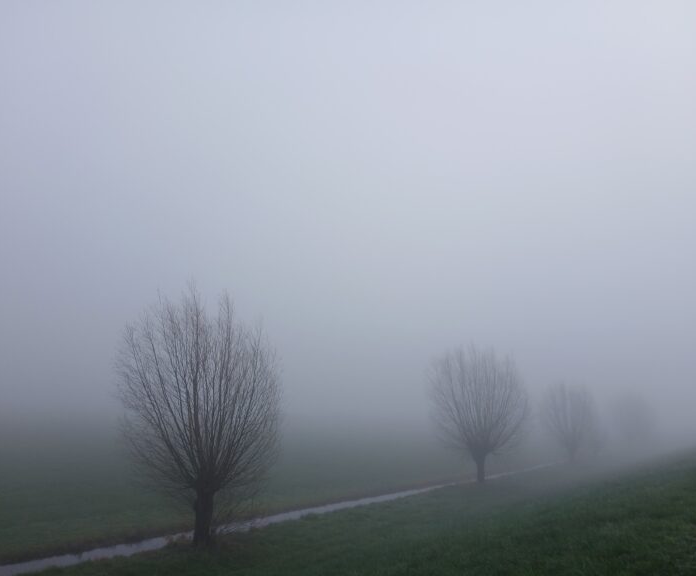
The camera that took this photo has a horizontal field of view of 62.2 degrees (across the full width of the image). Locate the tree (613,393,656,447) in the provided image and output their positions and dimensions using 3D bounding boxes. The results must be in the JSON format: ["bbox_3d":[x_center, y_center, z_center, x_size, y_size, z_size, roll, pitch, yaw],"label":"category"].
[{"bbox_3d":[30.004,13.689,60.412,4.610,5.820,4.470,0,-12,0],"label":"tree"}]

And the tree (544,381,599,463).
[{"bbox_3d":[16.702,9.998,43.306,4.200,5.890,4.080,0,-12,0],"label":"tree"}]

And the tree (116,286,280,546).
[{"bbox_3d":[-3.920,3.171,15.158,4.300,6.750,4.170,0,-12,0],"label":"tree"}]

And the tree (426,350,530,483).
[{"bbox_3d":[6.567,6.318,29.212,5.190,6.830,5.030,0,-12,0],"label":"tree"}]

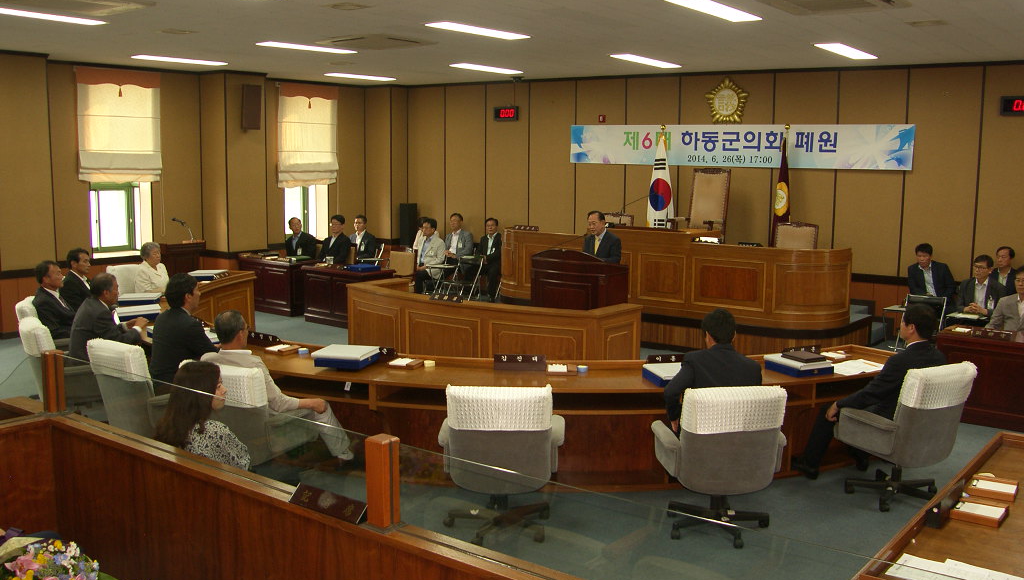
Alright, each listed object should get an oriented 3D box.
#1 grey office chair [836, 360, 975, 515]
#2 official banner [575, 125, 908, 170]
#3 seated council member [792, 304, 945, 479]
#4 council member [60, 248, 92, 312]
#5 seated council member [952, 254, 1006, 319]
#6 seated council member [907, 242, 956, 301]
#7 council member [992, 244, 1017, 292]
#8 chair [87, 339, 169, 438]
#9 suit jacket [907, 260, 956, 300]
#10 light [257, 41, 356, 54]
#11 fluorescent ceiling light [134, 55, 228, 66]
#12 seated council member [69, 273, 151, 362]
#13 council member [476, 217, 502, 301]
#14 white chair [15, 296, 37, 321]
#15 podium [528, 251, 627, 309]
[{"bbox_3d":[2.454,0.883,6.580,0.740,0.880,0.700,-3,8,-32],"label":"grey office chair"},{"bbox_3d":[2.848,-1.940,13.932,5.020,0.550,0.030,6,9,37],"label":"official banner"},{"bbox_3d":[2.456,0.697,6.881,0.560,1.240,0.880,-4,8,-32],"label":"seated council member"},{"bbox_3d":[-3.843,0.242,9.618,0.800,1.250,0.540,2,7,8],"label":"council member"},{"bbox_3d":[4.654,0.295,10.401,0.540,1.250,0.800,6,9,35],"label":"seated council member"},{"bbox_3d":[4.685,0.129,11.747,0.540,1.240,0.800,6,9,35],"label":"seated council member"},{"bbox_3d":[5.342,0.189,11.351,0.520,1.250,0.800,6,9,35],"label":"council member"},{"bbox_3d":[-2.425,0.758,7.020,0.740,0.880,0.700,5,8,31],"label":"chair"},{"bbox_3d":[4.639,-0.061,11.531,0.530,0.610,0.380,4,8,27],"label":"suit jacket"},{"bbox_3d":[-2.248,-2.656,11.353,0.260,0.060,1.250,6,9,37],"label":"light"},{"bbox_3d":[-4.221,-2.919,13.184,0.280,0.080,1.290,6,9,35],"label":"fluorescent ceiling light"},{"bbox_3d":[-2.848,0.488,7.740,0.820,1.250,0.560,-1,7,-16],"label":"seated council member"},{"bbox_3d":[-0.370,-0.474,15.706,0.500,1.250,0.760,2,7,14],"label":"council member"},{"bbox_3d":[-3.914,0.517,9.030,0.680,0.880,0.700,-2,8,-21],"label":"white chair"},{"bbox_3d":[0.721,0.175,10.980,0.920,1.220,0.580,6,9,35],"label":"podium"}]

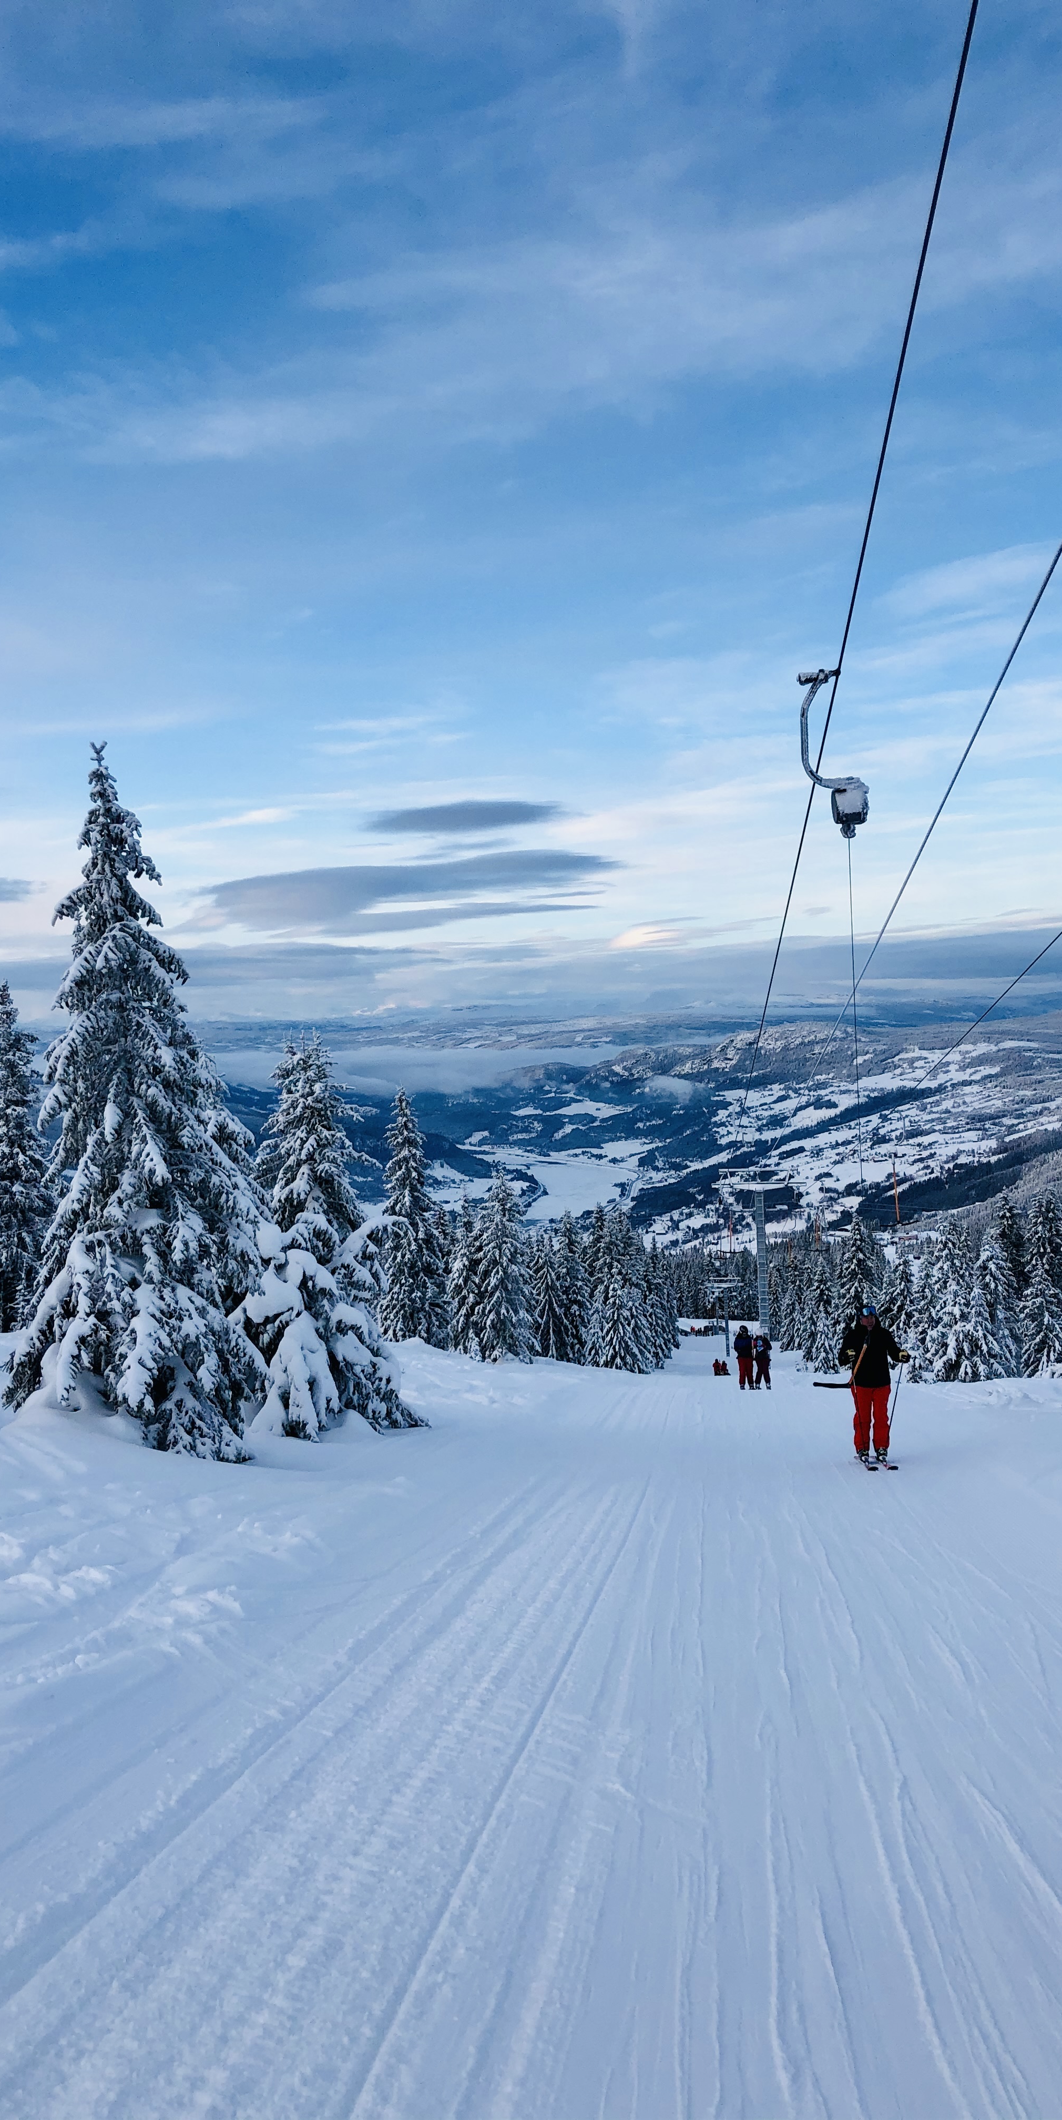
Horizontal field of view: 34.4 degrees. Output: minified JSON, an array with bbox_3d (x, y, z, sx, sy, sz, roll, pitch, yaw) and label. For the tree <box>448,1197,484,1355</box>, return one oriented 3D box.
[{"bbox_3d":[-1.893,6.318,49.000,1.278,4.543,1.278,-1,2,0],"label":"tree"}]

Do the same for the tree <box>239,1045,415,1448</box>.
[{"bbox_3d":[-3.064,2.612,26.000,2.737,6.052,2.737,-1,2,0],"label":"tree"}]

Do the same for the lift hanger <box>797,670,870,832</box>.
[{"bbox_3d":[2.485,-2.519,14.100,0.599,1.403,0.420,-1,2,6],"label":"lift hanger"}]

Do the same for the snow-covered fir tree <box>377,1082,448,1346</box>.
[{"bbox_3d":[-2.930,3.821,41.000,1.861,6.257,1.861,-1,2,0],"label":"snow-covered fir tree"}]

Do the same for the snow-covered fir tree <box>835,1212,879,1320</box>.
[{"bbox_3d":[10.845,7.542,57.000,1.707,5.010,1.707,-1,2,0],"label":"snow-covered fir tree"}]

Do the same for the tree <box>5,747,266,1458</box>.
[{"bbox_3d":[-5.147,0.517,22.300,3.381,9.153,3.381,-1,2,0],"label":"tree"}]

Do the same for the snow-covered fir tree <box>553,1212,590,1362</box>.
[{"bbox_3d":[1.420,8.026,60.000,1.507,5.331,1.507,-1,2,0],"label":"snow-covered fir tree"}]

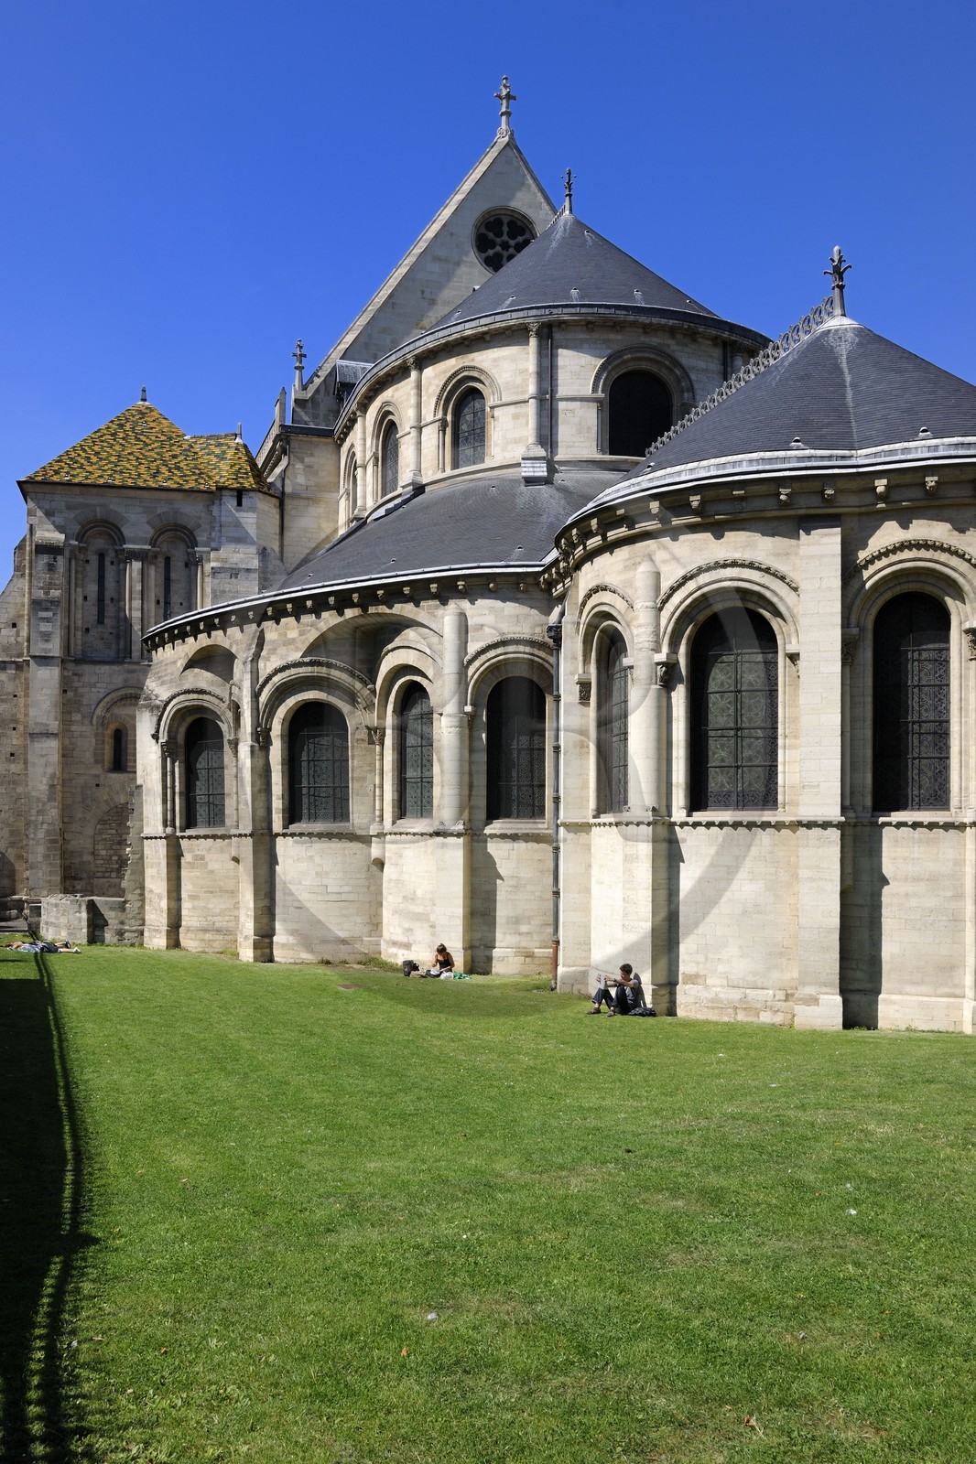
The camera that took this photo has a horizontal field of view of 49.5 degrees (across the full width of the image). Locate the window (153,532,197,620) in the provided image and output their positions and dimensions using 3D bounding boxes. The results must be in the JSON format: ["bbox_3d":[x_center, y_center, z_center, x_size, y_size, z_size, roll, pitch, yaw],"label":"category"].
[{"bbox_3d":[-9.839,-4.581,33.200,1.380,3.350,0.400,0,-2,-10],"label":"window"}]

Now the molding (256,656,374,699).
[{"bbox_3d":[-3.679,-1.162,22.600,2.520,0.940,0.350,0,-2,3],"label":"molding"}]

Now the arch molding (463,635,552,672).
[{"bbox_3d":[0.513,-1.770,23.700,2.100,0.840,0.300,0,0,9],"label":"arch molding"}]

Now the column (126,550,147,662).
[{"bbox_3d":[-13.303,-4.805,40.000,0.720,4.050,0.600,0,-2,-9],"label":"column"}]

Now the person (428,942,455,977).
[{"bbox_3d":[-1.038,5.116,23.700,0.480,0.750,0.500,-2,-3,38],"label":"person"}]

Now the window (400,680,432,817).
[{"bbox_3d":[-1.758,0.447,25.800,0.300,3.200,1.200,2,-3,-44],"label":"window"}]

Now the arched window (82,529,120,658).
[{"bbox_3d":[-14.710,-5.211,40.300,1.420,4.850,0.400,0,-2,-9],"label":"arched window"}]

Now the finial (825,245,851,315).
[{"bbox_3d":[6.487,-8.367,19.600,0.430,1.260,0.430,1,-2,-19],"label":"finial"}]

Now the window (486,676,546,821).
[{"bbox_3d":[0.623,0.390,24.000,1.360,3.260,0.300,0,0,9],"label":"window"}]

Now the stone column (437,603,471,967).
[{"bbox_3d":[-0.766,1.188,23.600,0.750,8.100,0.720,0,0,0],"label":"stone column"}]

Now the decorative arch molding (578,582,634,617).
[{"bbox_3d":[2.072,-2.335,18.600,0.300,0.680,2.100,0,0,-22],"label":"decorative arch molding"}]

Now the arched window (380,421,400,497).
[{"bbox_3d":[-2.604,-7.226,28.000,0.280,1.920,0.980,1,-3,-32],"label":"arched window"}]

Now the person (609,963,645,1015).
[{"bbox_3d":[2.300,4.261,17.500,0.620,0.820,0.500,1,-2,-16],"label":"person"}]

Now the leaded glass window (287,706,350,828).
[{"bbox_3d":[-3.685,0.687,23.100,1.330,2.670,0.300,0,-2,3],"label":"leaded glass window"}]

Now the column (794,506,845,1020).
[{"bbox_3d":[5.072,0.631,16.200,0.730,7.750,0.500,-1,-2,15],"label":"column"}]

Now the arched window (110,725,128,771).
[{"bbox_3d":[-11.510,0.553,33.000,0.550,1.450,0.300,0,-2,-10],"label":"arched window"}]

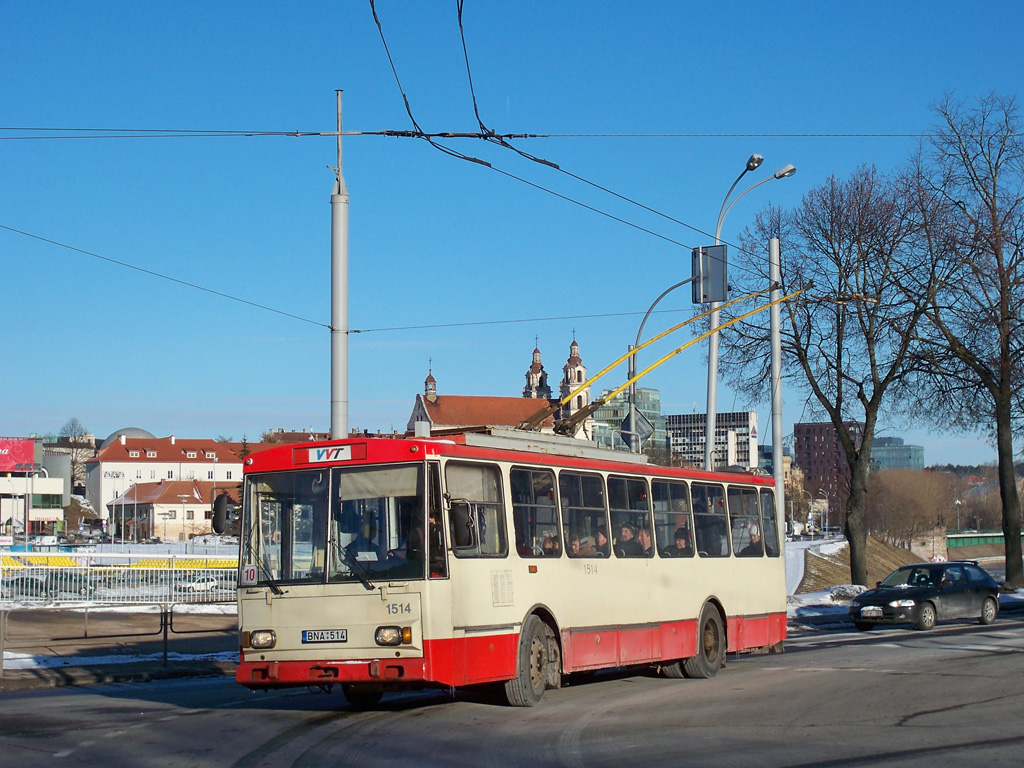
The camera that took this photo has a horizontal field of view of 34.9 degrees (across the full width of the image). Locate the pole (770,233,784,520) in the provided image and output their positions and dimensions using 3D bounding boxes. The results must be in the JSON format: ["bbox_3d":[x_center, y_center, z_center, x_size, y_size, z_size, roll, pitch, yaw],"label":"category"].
[{"bbox_3d":[6.749,1.156,41.124,0.260,9.800,0.260,-1,-6,0],"label":"pole"}]

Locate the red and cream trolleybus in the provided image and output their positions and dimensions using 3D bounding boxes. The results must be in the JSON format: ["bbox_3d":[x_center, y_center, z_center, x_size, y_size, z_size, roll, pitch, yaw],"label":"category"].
[{"bbox_3d":[0.660,2.420,22.100,2.600,3.200,10.800,-4,-7,29],"label":"red and cream trolleybus"}]

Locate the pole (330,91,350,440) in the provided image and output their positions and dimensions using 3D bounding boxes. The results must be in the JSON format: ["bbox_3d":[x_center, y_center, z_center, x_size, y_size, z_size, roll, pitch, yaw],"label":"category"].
[{"bbox_3d":[-3.080,-0.291,29.223,0.340,10.200,0.340,-1,-6,0],"label":"pole"}]

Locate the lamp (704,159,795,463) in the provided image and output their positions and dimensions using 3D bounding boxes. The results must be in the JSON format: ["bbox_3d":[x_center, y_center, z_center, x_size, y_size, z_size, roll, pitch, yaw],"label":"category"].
[{"bbox_3d":[5.418,0.108,37.737,1.900,11.100,1.200,-5,-8,35],"label":"lamp"}]

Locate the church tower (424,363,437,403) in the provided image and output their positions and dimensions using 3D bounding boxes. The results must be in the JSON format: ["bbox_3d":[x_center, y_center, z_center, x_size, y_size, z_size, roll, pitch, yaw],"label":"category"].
[{"bbox_3d":[-20.096,-0.627,402.664,2.400,10.500,2.400,3,-7,-30],"label":"church tower"}]

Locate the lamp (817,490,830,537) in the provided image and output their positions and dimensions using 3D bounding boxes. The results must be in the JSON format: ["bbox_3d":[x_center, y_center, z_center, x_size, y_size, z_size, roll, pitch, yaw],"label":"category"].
[{"bbox_3d":[63.101,26.285,329.057,1.800,9.900,0.700,-1,-6,0],"label":"lamp"}]

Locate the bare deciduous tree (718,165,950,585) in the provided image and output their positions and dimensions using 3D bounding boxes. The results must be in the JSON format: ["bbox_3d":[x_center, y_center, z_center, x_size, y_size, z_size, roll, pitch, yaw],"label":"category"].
[{"bbox_3d":[10.378,-0.321,52.357,6.900,13.600,6.900,-1,-6,0],"label":"bare deciduous tree"}]

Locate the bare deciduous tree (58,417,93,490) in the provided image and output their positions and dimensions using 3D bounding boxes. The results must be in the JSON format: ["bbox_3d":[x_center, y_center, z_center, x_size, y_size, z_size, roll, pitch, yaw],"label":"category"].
[{"bbox_3d":[-75.334,12.478,280.475,5.600,13.800,5.600,-1,-6,0],"label":"bare deciduous tree"}]

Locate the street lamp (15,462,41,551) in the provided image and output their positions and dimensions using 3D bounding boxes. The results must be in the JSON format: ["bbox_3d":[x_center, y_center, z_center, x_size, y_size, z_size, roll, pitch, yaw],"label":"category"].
[{"bbox_3d":[-44.543,12.666,149.581,2.300,10.700,0.700,1,-7,-11],"label":"street lamp"}]

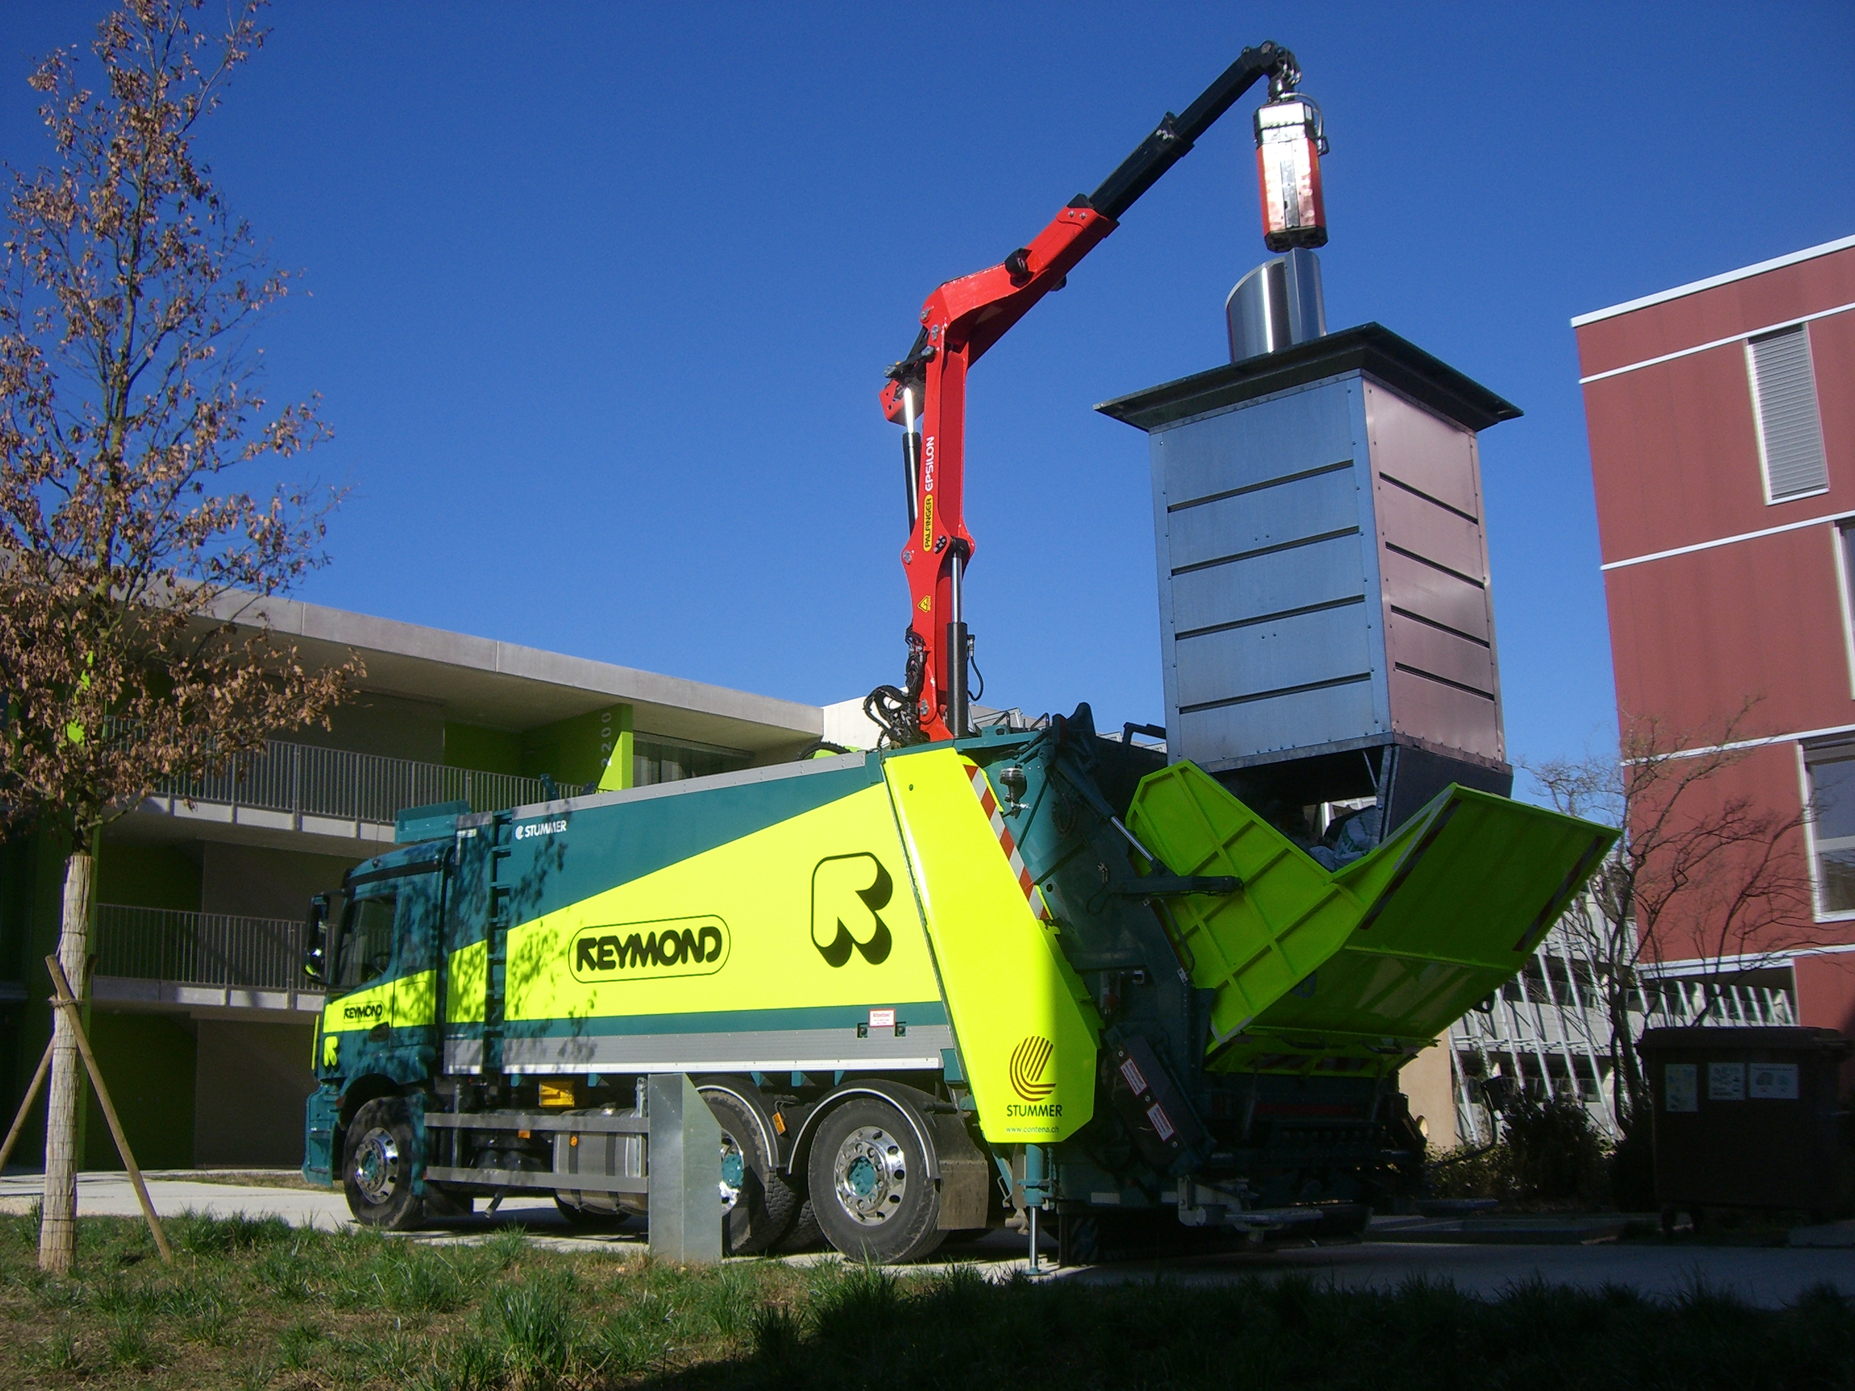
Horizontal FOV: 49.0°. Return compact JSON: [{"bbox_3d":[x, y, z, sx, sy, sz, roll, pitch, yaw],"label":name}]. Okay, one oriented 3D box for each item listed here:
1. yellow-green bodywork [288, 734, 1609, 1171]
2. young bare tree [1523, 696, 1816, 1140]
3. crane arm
[{"bbox_3d":[-0.524,2.042,15.231,10.980,2.763,2.530,-10,-16,40],"label":"yellow-green bodywork"},{"bbox_3d":[6.578,2.197,17.997,2.531,4.393,2.531,-1,-12,0],"label":"young bare tree"},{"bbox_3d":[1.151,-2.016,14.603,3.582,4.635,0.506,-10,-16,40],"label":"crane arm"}]

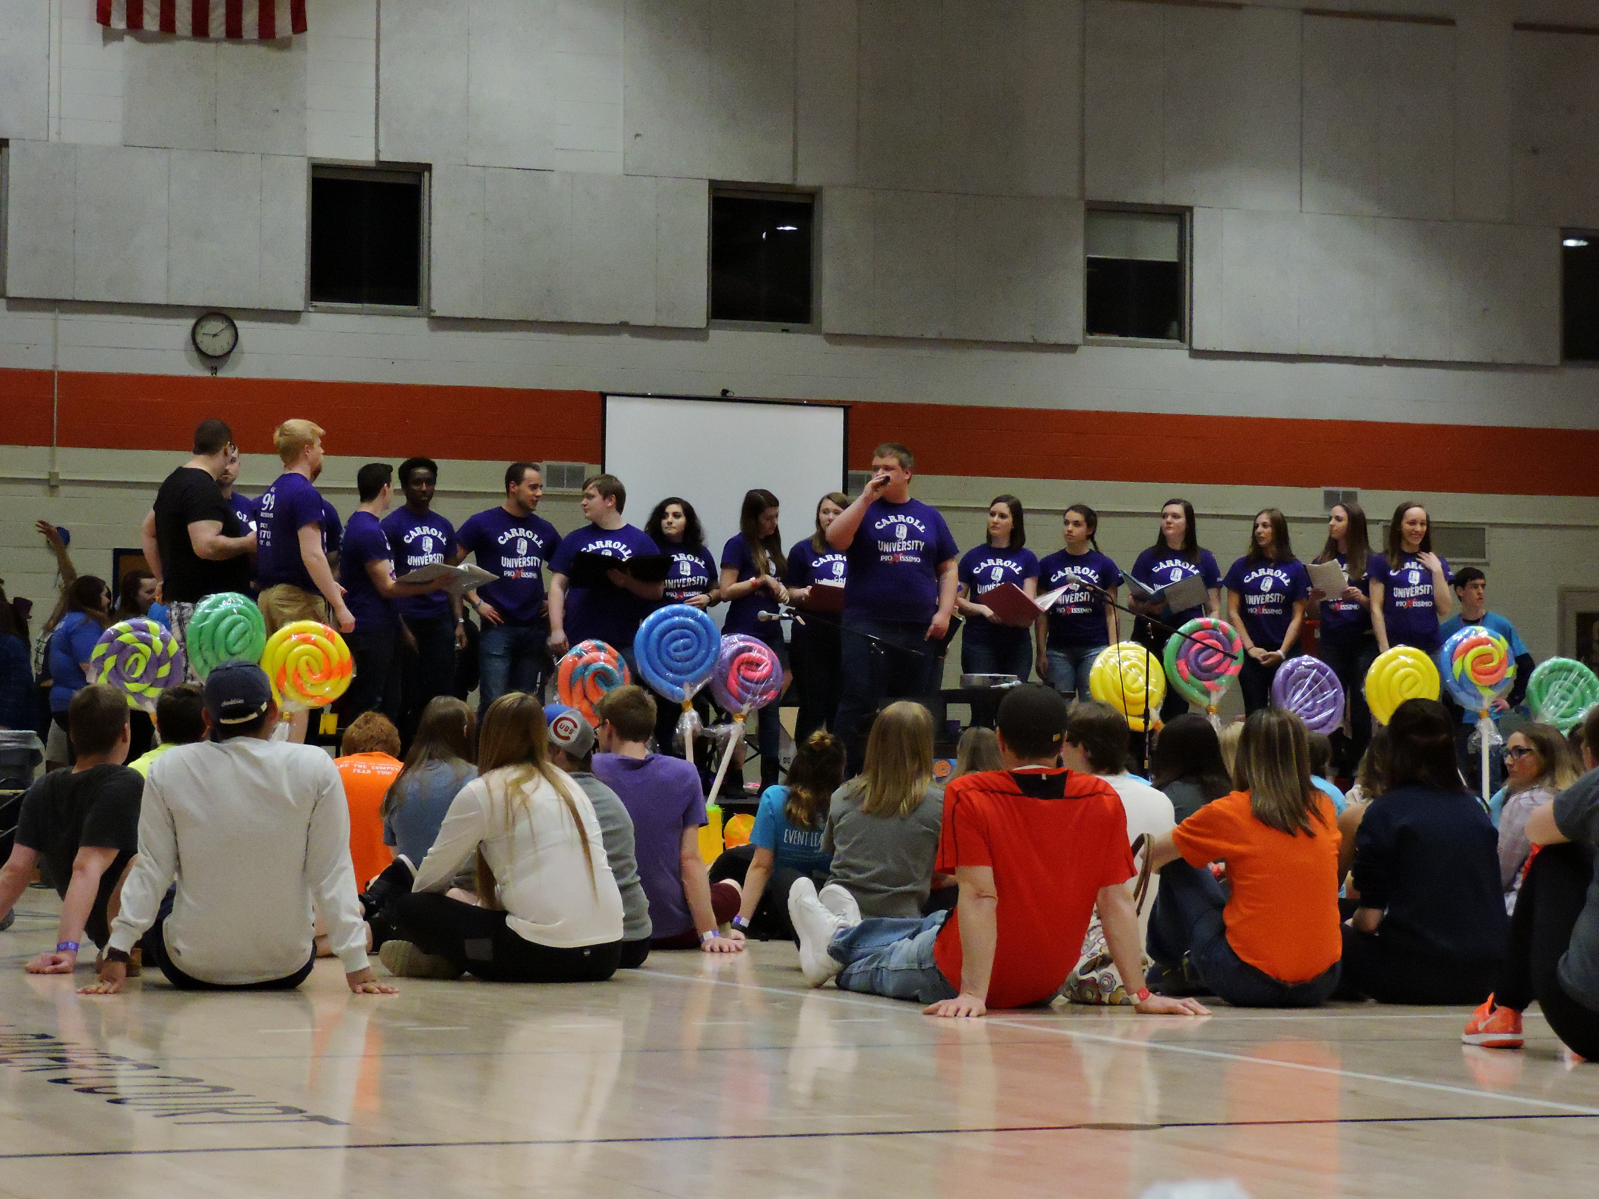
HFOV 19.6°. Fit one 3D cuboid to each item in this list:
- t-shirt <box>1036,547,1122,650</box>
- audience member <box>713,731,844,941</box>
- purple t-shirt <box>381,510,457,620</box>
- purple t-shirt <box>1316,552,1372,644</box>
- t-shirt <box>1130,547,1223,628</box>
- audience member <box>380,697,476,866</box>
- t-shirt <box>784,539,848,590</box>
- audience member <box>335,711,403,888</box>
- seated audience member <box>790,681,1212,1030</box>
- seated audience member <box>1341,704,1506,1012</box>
[{"bbox_3d":[1.521,-0.007,25.000,0.450,0.560,0.260,0,-2,5],"label":"t-shirt"},{"bbox_3d":[-0.050,0.772,15.600,0.530,0.720,0.820,1,-2,-18],"label":"audience member"},{"bbox_3d":[-2.001,-0.187,24.300,0.430,0.600,0.250,1,-2,-10],"label":"purple t-shirt"},{"bbox_3d":[3.062,-0.011,26.000,0.400,0.540,0.250,0,-2,16],"label":"purple t-shirt"},{"bbox_3d":[2.047,-0.061,25.100,0.490,0.460,0.270,0,-2,9],"label":"t-shirt"},{"bbox_3d":[-1.150,0.706,14.900,0.540,0.790,0.720,0,-2,3],"label":"audience member"},{"bbox_3d":[0.145,-0.112,25.000,0.440,0.460,0.260,1,-2,-16],"label":"t-shirt"},{"bbox_3d":[-1.440,0.752,15.500,0.520,0.780,0.700,1,-2,-3],"label":"audience member"},{"bbox_3d":[0.460,0.620,11.850,0.820,0.810,1.550,1,-2,-12],"label":"seated audience member"},{"bbox_3d":[1.700,0.686,12.700,0.550,0.820,0.750,1,-2,-9],"label":"seated audience member"}]

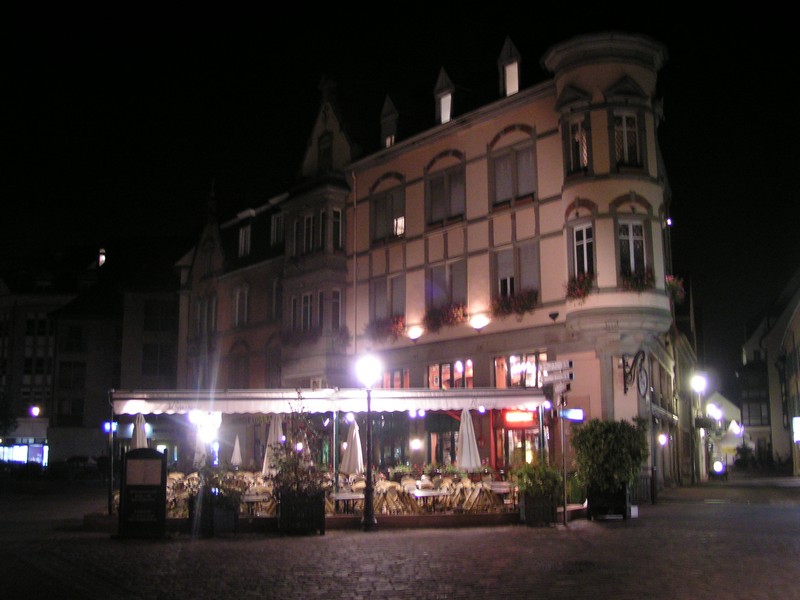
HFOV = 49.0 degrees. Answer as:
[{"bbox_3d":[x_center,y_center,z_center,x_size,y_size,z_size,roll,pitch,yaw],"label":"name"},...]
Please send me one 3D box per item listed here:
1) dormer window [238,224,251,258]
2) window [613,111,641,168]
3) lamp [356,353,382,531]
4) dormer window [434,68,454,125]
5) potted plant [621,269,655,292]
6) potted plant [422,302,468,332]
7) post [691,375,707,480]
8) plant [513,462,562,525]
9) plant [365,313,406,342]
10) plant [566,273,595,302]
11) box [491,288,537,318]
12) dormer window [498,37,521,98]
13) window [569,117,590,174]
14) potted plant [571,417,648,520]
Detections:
[{"bbox_3d":[-8.127,-3.085,46.622,0.500,1.920,1.368,7,-12,-38],"label":"dormer window"},{"bbox_3d":[6.906,-4.896,26.787,0.820,1.800,0.180,1,-10,-7],"label":"window"},{"bbox_3d":[-0.604,2.820,17.457,0.450,3.404,0.450,0,-9,0],"label":"lamp"},{"bbox_3d":[2.087,-7.927,34.782,0.900,2.451,1.205,7,-12,-38],"label":"dormer window"},{"bbox_3d":[6.959,-0.569,25.746,0.950,0.620,0.450,1,-10,-7],"label":"potted plant"},{"bbox_3d":[1.636,0.651,31.935,0.480,0.780,2.050,8,-12,-38],"label":"potted plant"},{"bbox_3d":[12.390,5.340,36.372,0.500,4.508,0.500,0,-9,0],"label":"post"},{"bbox_3d":[2.891,4.035,18.423,1.030,1.320,0.950,-3,-10,13],"label":"plant"},{"bbox_3d":[-0.627,1.139,34.693,0.480,0.800,2.050,8,-12,-38],"label":"plant"},{"bbox_3d":[5.352,-0.400,26.039,0.340,0.800,0.880,7,-12,-38],"label":"plant"},{"bbox_3d":[3.804,0.130,29.301,0.480,0.740,1.900,8,-12,-38],"label":"box"},{"bbox_3d":[4.305,-8.317,32.037,0.900,2.456,1.139,7,-12,-38],"label":"dormer window"},{"bbox_3d":[5.498,-4.732,26.897,0.250,1.822,0.826,7,-12,-38],"label":"window"},{"bbox_3d":[4.838,3.852,20.229,1.700,2.280,1.600,-3,-10,18],"label":"potted plant"}]

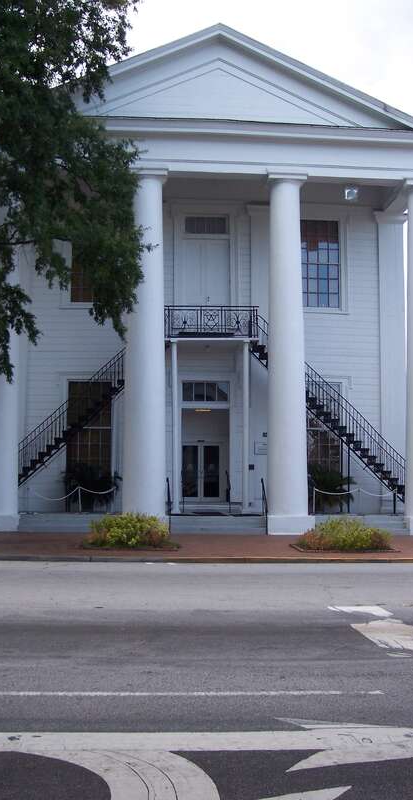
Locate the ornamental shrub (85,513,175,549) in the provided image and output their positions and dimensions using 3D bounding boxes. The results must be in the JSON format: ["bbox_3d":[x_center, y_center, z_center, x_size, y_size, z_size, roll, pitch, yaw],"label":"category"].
[{"bbox_3d":[-1.727,2.922,19.811,2.067,0.768,1.722,1,-6,-5],"label":"ornamental shrub"}]

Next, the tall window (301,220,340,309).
[{"bbox_3d":[3.816,-4.624,29.884,1.476,3.051,0.157,1,-6,-5],"label":"tall window"}]

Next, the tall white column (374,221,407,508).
[{"bbox_3d":[5.638,-1.139,26.979,0.980,9.240,0.800,1,-5,-4],"label":"tall white column"}]

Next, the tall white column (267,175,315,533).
[{"bbox_3d":[2.206,-1.246,24.018,1.240,9.691,1.240,1,-5,-4],"label":"tall white column"}]

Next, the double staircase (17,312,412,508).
[{"bbox_3d":[0.157,0.362,28.074,13.878,6.348,1.772,1,-6,-5],"label":"double staircase"}]

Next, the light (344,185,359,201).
[{"bbox_3d":[4.608,-6.604,27.868,0.443,0.443,0.374,1,-6,-5],"label":"light"}]

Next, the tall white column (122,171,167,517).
[{"bbox_3d":[-1.766,-1.408,25.885,1.358,10.591,1.358,1,-6,-5],"label":"tall white column"}]

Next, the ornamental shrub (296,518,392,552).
[{"bbox_3d":[3.089,3.021,19.798,2.100,0.650,1.500,1,-5,-4],"label":"ornamental shrub"}]

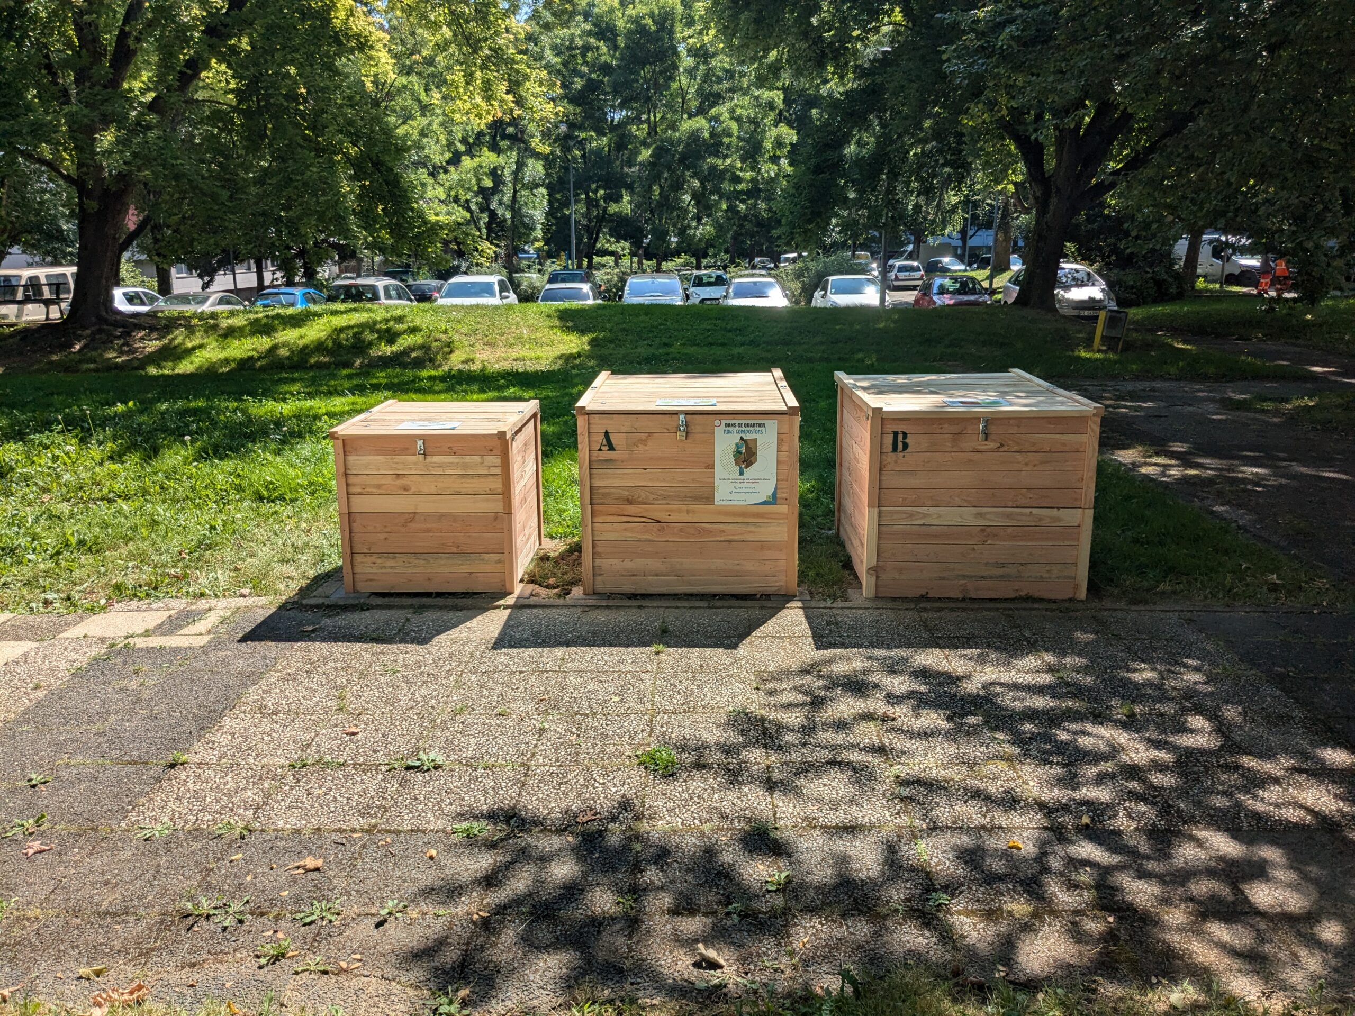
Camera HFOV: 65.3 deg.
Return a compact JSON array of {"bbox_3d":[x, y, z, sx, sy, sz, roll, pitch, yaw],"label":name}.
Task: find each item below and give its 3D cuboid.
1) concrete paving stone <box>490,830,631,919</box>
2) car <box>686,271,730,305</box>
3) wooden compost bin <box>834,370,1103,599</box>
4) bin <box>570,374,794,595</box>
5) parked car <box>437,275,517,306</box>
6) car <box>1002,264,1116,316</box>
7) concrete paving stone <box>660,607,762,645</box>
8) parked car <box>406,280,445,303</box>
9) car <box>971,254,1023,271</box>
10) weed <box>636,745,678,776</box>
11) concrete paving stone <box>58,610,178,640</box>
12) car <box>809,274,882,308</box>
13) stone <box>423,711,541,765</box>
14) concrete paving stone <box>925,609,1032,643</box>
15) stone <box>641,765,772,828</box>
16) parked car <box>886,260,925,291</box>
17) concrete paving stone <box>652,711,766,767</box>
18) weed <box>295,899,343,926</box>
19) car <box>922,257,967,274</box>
[{"bbox_3d":[-0.311,1.025,2.952,0.395,0.050,0.395,0,14,1],"label":"concrete paving stone"},{"bbox_3d":[1.256,-8.063,39.263,1.660,1.480,3.700,-1,13,0],"label":"car"},{"bbox_3d":[1.450,-0.163,5.616,1.062,0.960,1.250,0,14,1],"label":"wooden compost bin"},{"bbox_3d":[0.073,-0.180,5.757,1.075,0.950,1.270,0,14,2],"label":"bin"},{"bbox_3d":[-5.503,-5.552,28.774,1.810,1.660,4.350,-1,13,0],"label":"parked car"},{"bbox_3d":[10.513,-5.953,29.097,1.760,1.630,4.280,-1,13,0],"label":"car"},{"bbox_3d":[0.133,0.545,4.883,0.400,0.050,0.400,-1,14,1],"label":"concrete paving stone"},{"bbox_3d":[-10.373,-8.812,44.473,1.740,1.480,4.050,-1,14,0],"label":"parked car"},{"bbox_3d":[18.746,-13.920,61.510,1.800,1.600,4.400,-2,13,-3],"label":"car"},{"bbox_3d":[-0.067,0.832,3.497,0.135,0.060,0.120,0,14,1],"label":"weed"},{"bbox_3d":[-2.586,0.567,4.932,0.395,0.050,0.395,0,14,1],"label":"concrete paving stone"},{"bbox_3d":[4.989,-6.030,30.873,1.760,1.480,4.100,-1,14,0],"label":"car"},{"bbox_3d":[-0.692,0.840,3.737,0.400,0.050,0.400,-1,14,1],"label":"stone"},{"bbox_3d":[1.332,0.545,4.837,0.395,0.050,0.390,0,14,1],"label":"concrete paving stone"},{"bbox_3d":[0.103,0.925,3.329,0.395,0.045,0.395,0,14,1],"label":"stone"},{"bbox_3d":[11.444,-11.858,53.897,1.670,1.410,3.950,0,13,1],"label":"parked car"},{"bbox_3d":[0.112,0.834,3.716,0.395,0.050,0.395,0,14,1],"label":"concrete paving stone"},{"bbox_3d":[-0.927,1.042,2.736,0.125,0.035,0.105,0,14,1],"label":"weed"},{"bbox_3d":[16.190,-14.271,63.474,1.720,1.460,4.100,-2,13,-5],"label":"car"}]

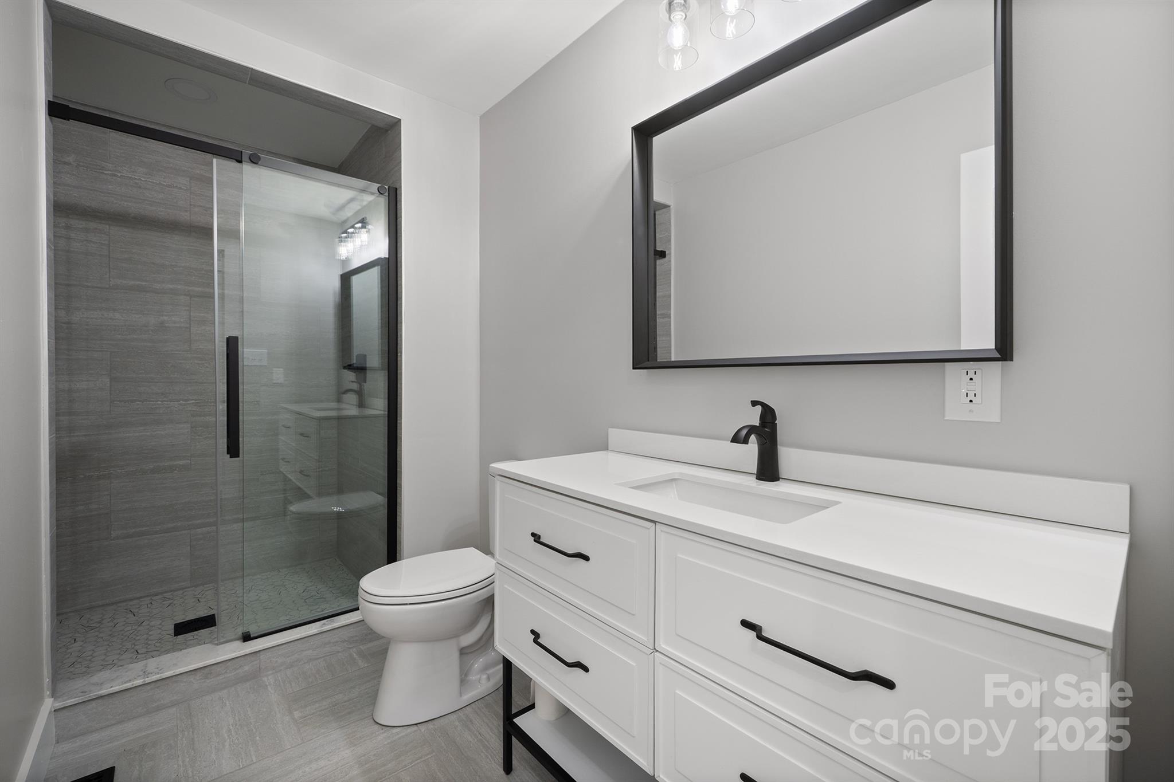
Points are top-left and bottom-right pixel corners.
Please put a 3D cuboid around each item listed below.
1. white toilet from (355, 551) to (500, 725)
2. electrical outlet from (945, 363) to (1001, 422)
[{"bbox_3d":[-0.399,0.652,1.706,0.750,0.715,0.440,0,1,-41],"label":"white toilet"},{"bbox_3d":[0.748,-0.006,0.950,0.008,0.128,0.088,0,1,-41],"label":"electrical outlet"}]

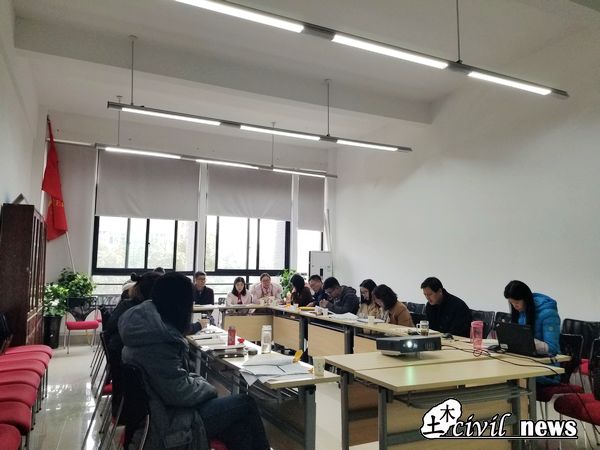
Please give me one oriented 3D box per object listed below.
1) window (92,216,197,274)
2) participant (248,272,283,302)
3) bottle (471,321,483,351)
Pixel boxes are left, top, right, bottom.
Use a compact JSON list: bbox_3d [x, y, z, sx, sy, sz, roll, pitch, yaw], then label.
[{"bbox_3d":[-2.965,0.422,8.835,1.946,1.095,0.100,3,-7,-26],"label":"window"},{"bbox_3d":[-0.581,1.421,7.297,0.520,1.210,0.720,3,-6,-23],"label":"participant"},{"bbox_3d":[1.278,0.796,3.251,0.078,0.213,0.078,4,-6,-25],"label":"bottle"}]

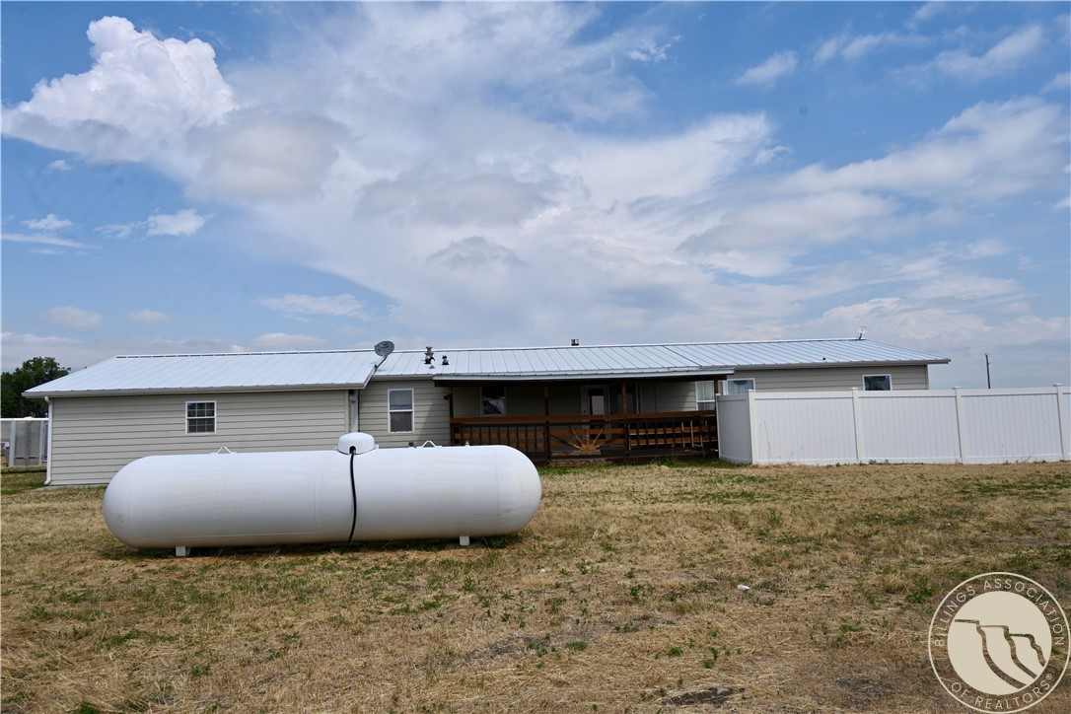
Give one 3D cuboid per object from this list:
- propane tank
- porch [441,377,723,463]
[{"bbox_3d":[-2.351,1.521,8.150,4.860,1.290,1.040,-2,-5,-3],"label":"propane tank"},{"bbox_3d":[1.269,2.021,23.203,8.500,2.650,3.600,-1,-5,-4],"label":"porch"}]

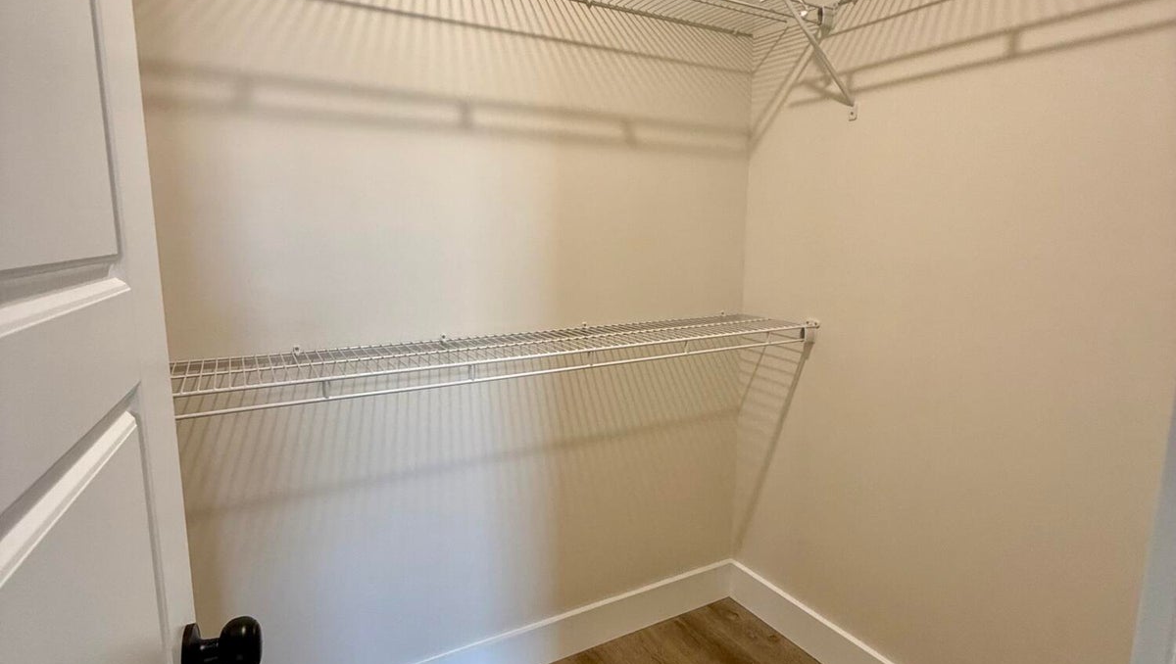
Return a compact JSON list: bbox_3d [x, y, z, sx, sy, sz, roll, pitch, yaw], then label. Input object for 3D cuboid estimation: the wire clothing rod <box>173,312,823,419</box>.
[{"bbox_3d":[-0.154,0.054,1.645,1.760,0.056,0.306,-5,11,-29],"label":"wire clothing rod"}]

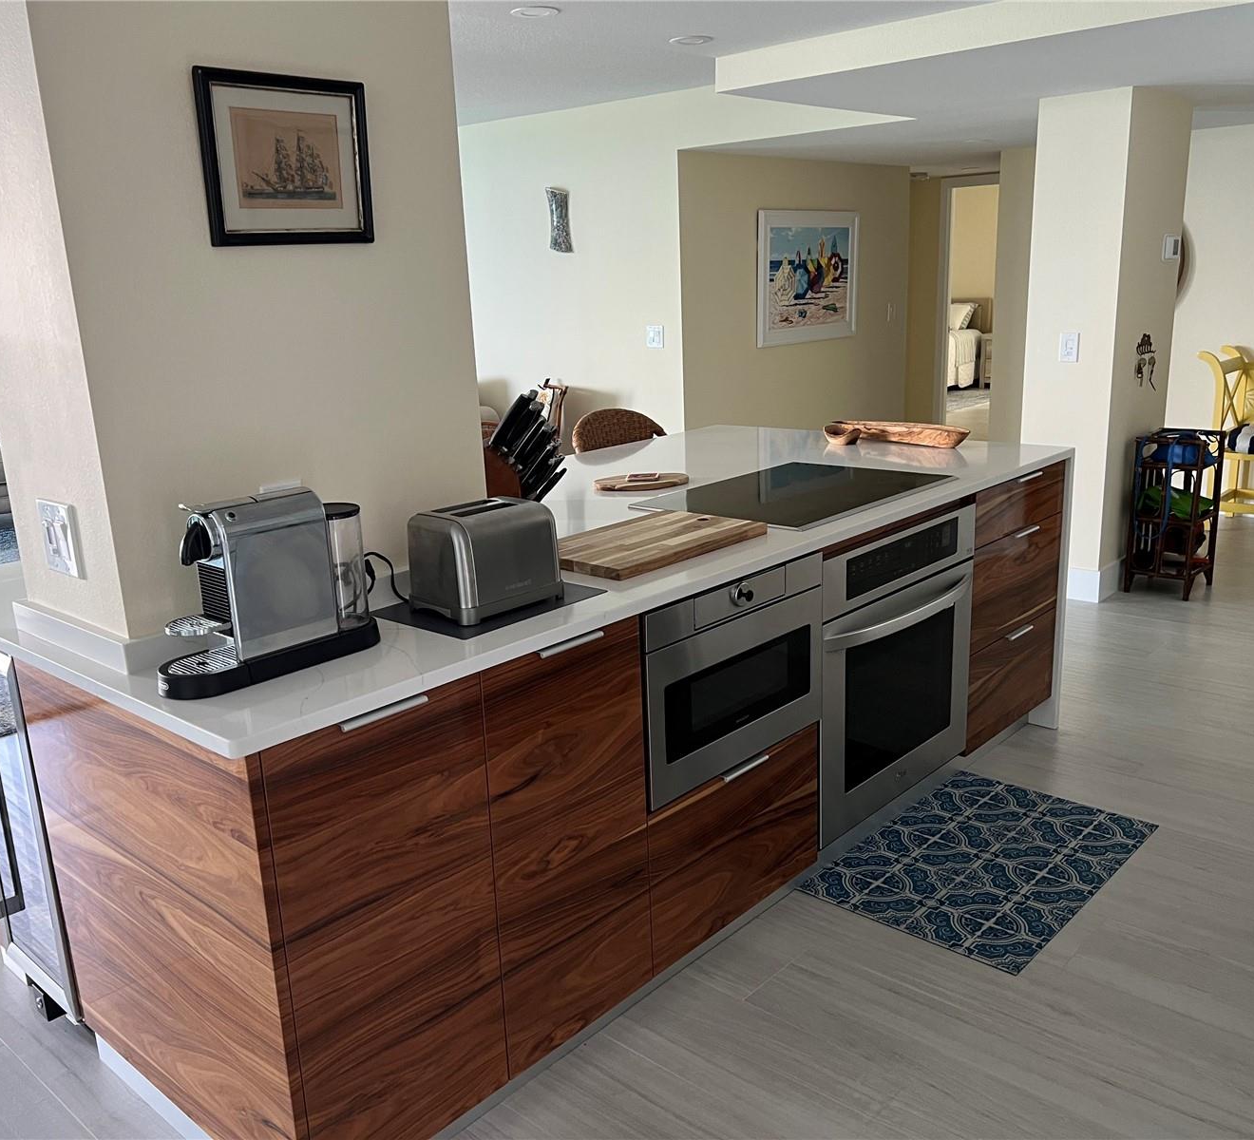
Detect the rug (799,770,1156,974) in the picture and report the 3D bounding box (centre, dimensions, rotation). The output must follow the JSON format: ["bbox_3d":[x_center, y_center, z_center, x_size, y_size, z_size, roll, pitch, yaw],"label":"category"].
[{"bbox_3d":[0.928,0.738,2.956,0.569,0.008,0.875,10,19,41],"label":"rug"}]

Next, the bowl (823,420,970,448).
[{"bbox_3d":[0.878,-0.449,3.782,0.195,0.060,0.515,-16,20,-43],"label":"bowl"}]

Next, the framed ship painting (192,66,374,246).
[{"bbox_3d":[-0.552,-0.669,1.872,0.020,0.260,0.295,10,19,41],"label":"framed ship painting"}]

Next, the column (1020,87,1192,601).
[{"bbox_3d":[2.167,-0.997,5.224,0.401,2.146,0.757,10,19,41],"label":"column"}]

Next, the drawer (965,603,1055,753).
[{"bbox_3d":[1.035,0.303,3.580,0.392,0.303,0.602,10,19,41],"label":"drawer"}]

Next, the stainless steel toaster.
[{"bbox_3d":[-0.256,-0.028,2.071,0.167,0.182,0.238,10,19,41],"label":"stainless steel toaster"}]

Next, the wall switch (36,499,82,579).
[{"bbox_3d":[-0.938,-0.052,1.881,0.115,0.117,0.008,10,19,41],"label":"wall switch"}]

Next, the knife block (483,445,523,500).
[{"bbox_3d":[-0.243,-0.183,2.573,0.190,0.235,0.130,10,19,41],"label":"knife block"}]

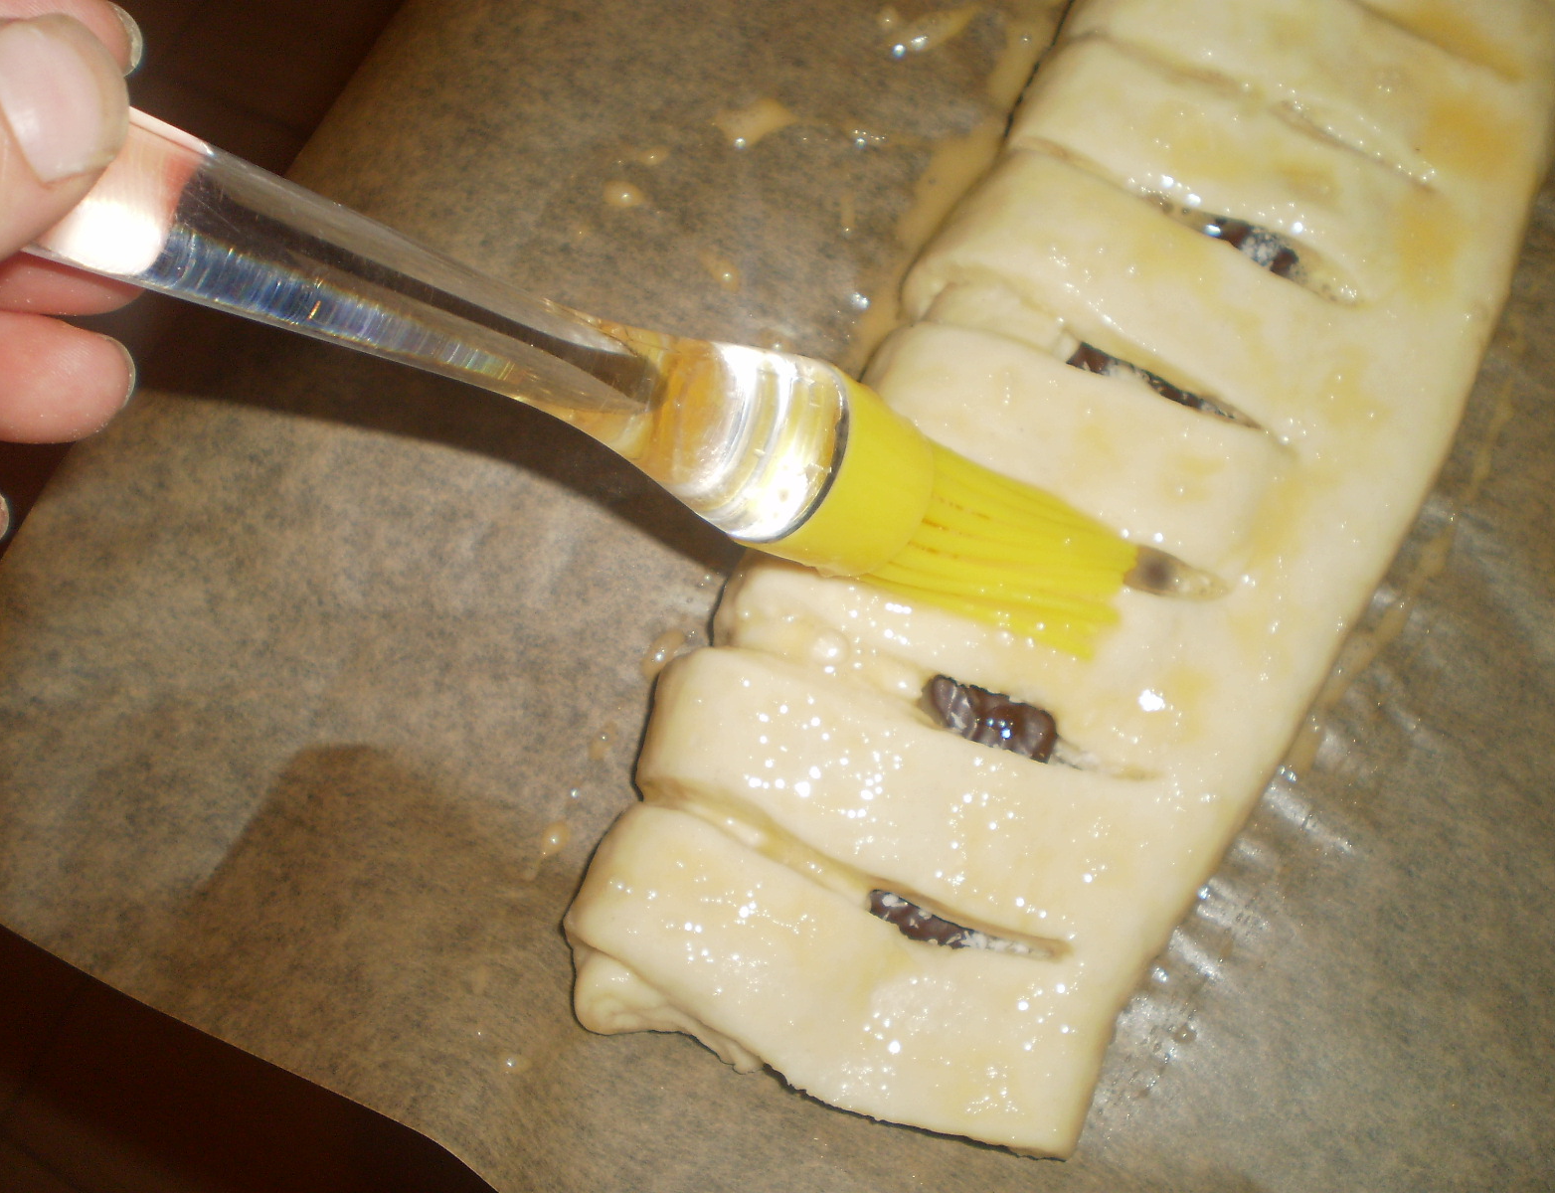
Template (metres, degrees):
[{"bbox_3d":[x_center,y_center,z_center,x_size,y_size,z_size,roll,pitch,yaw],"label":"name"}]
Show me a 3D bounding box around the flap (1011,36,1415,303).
[{"bbox_3d":[0.111,-0.107,0.425,0.099,0.018,0.040,26,69,7],"label":"flap"}]

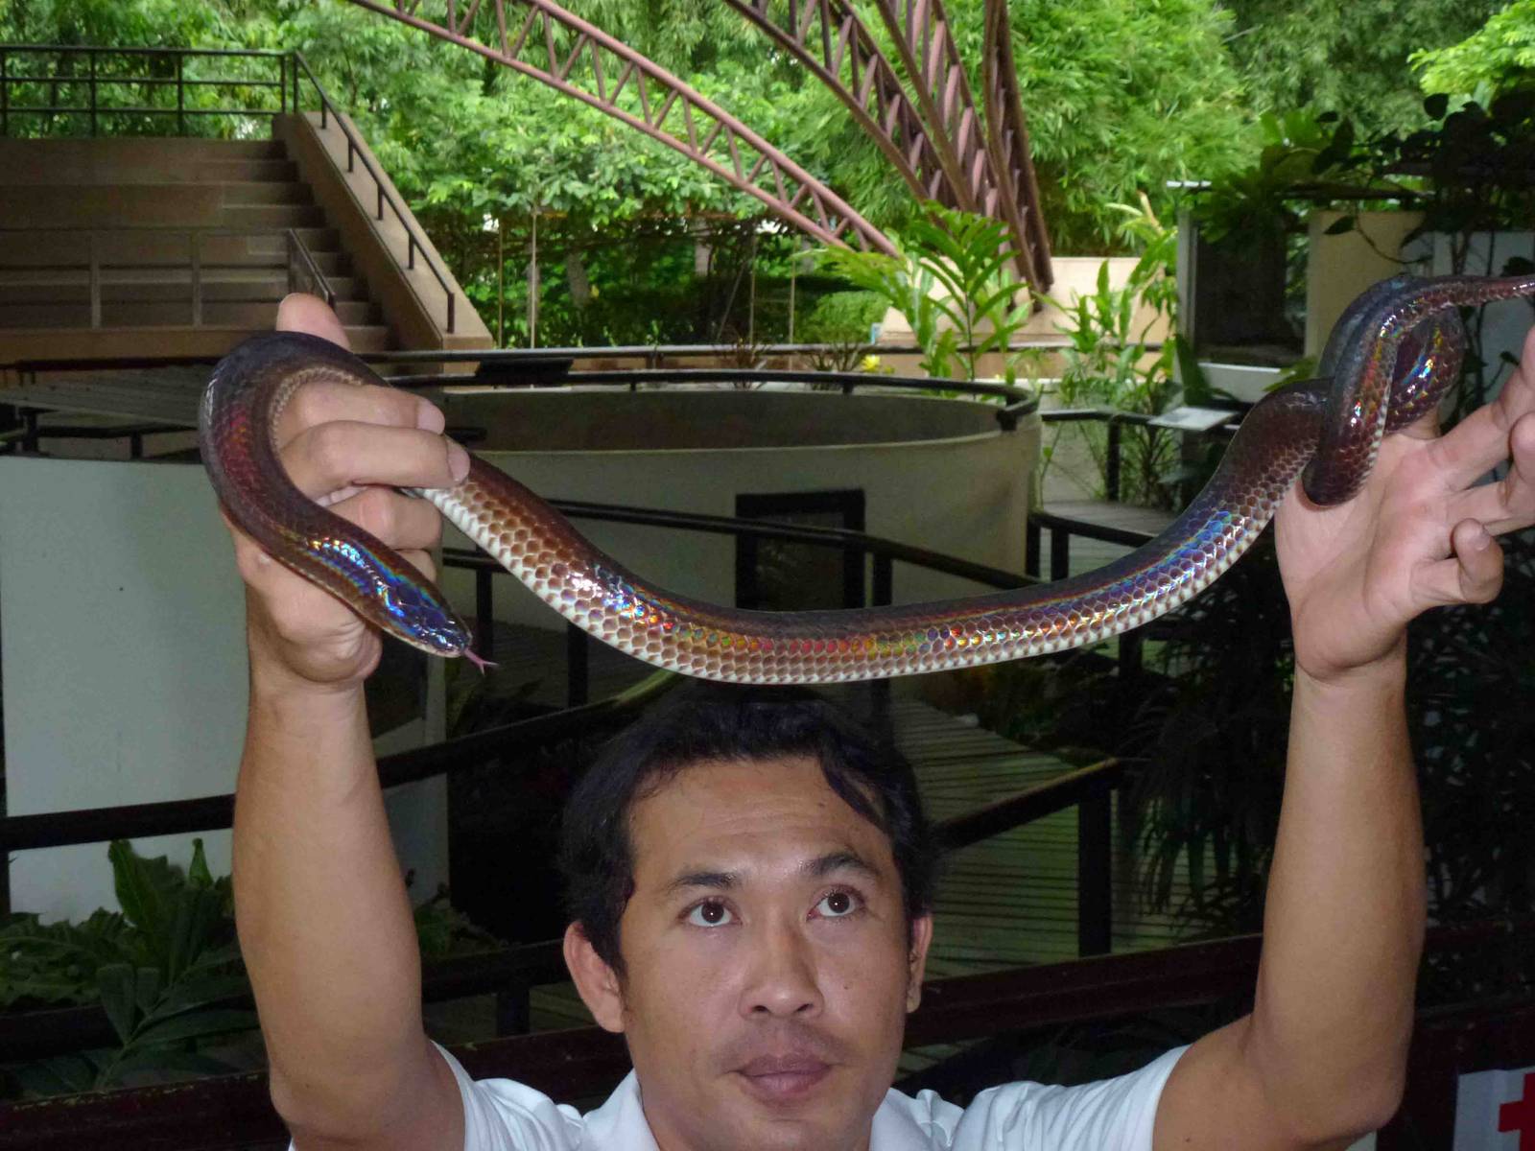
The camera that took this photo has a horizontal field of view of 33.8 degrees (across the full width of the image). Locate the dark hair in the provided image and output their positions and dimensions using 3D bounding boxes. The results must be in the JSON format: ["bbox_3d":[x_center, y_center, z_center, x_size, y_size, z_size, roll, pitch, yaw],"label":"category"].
[{"bbox_3d":[-0.011,0.138,1.300,0.188,0.175,0.200,-2,-13,-10],"label":"dark hair"}]

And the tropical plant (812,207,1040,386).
[{"bbox_3d":[0.849,-1.476,13.500,1.150,1.050,0.950,0,8,0],"label":"tropical plant"}]

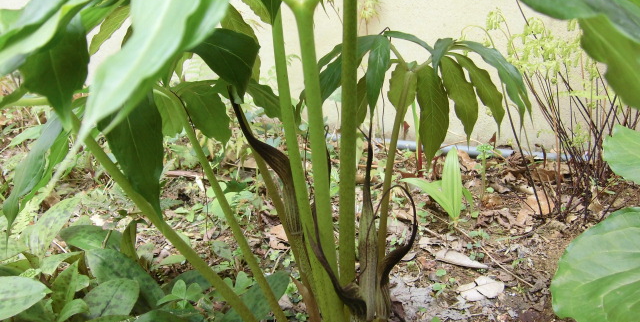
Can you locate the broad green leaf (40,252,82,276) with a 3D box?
[{"bbox_3d":[-0.424,0.169,0.792,0.051,0.018,0.032,-23,27,-27],"label":"broad green leaf"}]

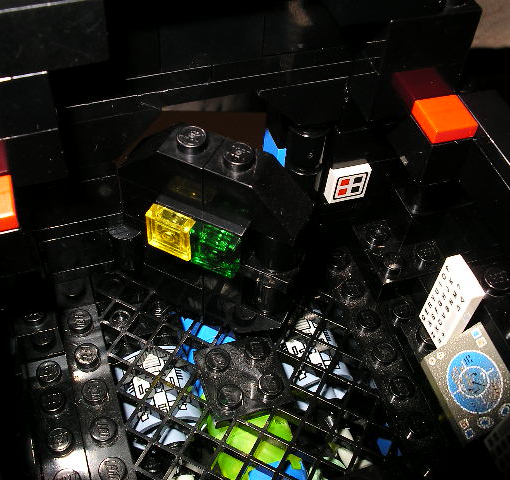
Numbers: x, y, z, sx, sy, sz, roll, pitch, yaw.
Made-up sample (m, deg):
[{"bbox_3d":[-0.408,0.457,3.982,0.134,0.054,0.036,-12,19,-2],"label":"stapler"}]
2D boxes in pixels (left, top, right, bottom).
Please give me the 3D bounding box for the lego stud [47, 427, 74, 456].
[{"bbox_3d":[-0.034,0.036,0.121,0.005,0.002,0.005,2,52,-3],"label":"lego stud"}]

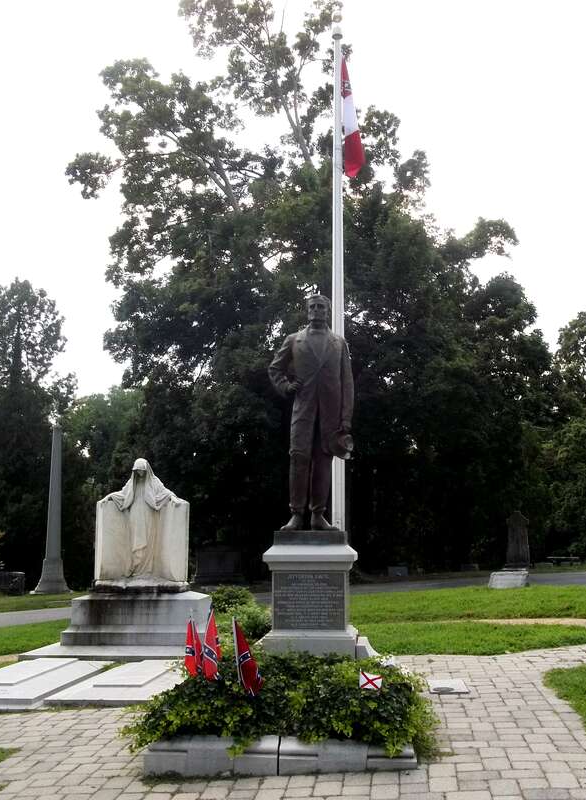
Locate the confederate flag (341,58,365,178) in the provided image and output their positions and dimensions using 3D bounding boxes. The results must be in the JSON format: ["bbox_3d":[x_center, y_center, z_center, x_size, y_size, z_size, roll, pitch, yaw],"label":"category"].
[{"bbox_3d":[0.696,-3.240,9.576,0.280,1.470,0.250,-1,-8,7],"label":"confederate flag"}]

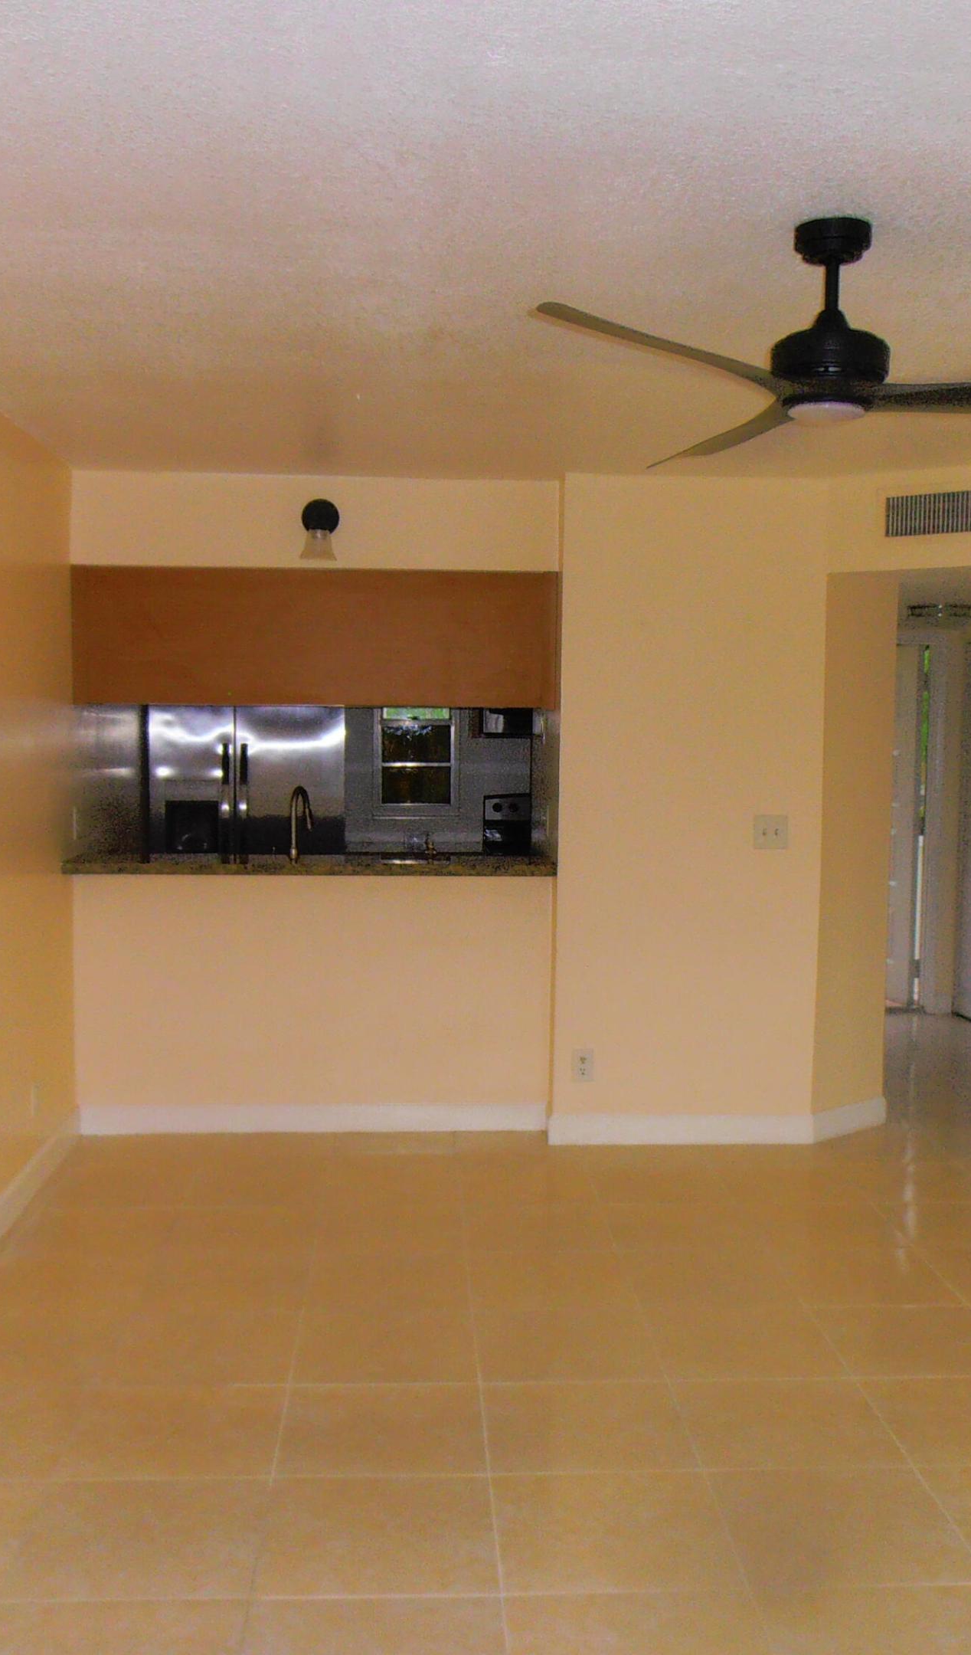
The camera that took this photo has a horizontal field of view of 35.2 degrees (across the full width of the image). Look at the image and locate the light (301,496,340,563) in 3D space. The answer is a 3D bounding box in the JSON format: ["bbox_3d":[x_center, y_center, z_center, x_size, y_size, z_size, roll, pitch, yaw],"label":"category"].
[{"bbox_3d":[-0.601,-1.081,5.547,0.137,0.215,0.160,0,4,-3],"label":"light"}]

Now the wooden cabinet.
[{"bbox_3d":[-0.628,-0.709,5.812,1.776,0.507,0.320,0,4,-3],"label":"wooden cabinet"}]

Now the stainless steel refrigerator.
[{"bbox_3d":[-1.113,0.152,7.400,0.896,1.770,0.780,0,4,-3],"label":"stainless steel refrigerator"}]

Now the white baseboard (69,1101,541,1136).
[{"bbox_3d":[-0.639,1.099,5.780,1.757,0.112,0.015,0,4,-3],"label":"white baseboard"}]

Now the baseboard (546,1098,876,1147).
[{"bbox_3d":[0.908,1.114,5.826,1.361,0.110,0.307,0,4,-3],"label":"baseboard"}]

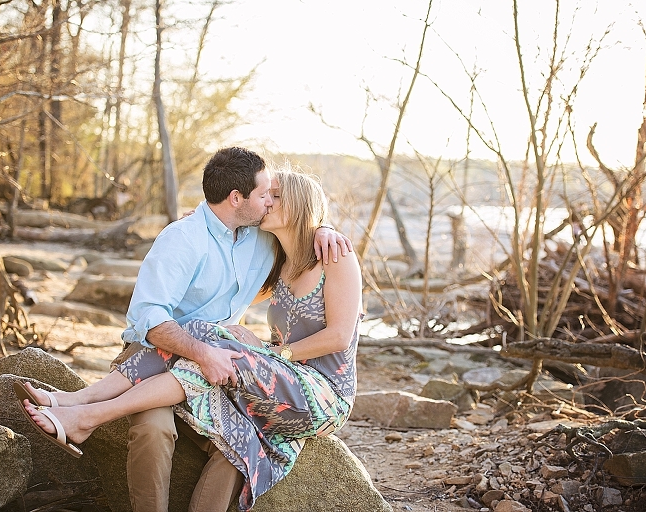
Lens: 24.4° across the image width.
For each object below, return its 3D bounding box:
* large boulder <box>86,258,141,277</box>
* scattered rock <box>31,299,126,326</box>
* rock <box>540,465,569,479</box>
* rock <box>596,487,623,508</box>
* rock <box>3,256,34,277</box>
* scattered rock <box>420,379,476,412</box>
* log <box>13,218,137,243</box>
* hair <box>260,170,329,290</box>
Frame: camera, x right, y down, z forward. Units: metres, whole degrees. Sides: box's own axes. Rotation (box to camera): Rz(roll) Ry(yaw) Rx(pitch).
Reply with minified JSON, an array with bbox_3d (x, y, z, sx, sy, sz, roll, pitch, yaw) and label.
[{"bbox_3d":[-2.234,0.123,16.000,0.720,0.190,0.500,0,2,0],"label":"large boulder"},{"bbox_3d":[-1.891,0.443,11.500,0.740,0.190,0.450,0,2,0],"label":"scattered rock"},{"bbox_3d":[0.907,0.844,5.850,0.120,0.060,0.090,0,2,0],"label":"rock"},{"bbox_3d":[1.046,0.881,5.450,0.105,0.085,0.085,0,2,0],"label":"rock"},{"bbox_3d":[-3.171,0.109,15.500,0.340,0.200,0.300,0,2,0],"label":"rock"},{"bbox_3d":[0.641,0.724,7.750,0.310,0.190,0.240,0,2,0],"label":"scattered rock"},{"bbox_3d":[-3.812,-0.393,23.000,1.950,0.360,0.420,0,2,0],"label":"log"},{"bbox_3d":[-0.088,-0.082,4.600,0.210,0.370,0.200,-1,2,-21],"label":"hair"}]

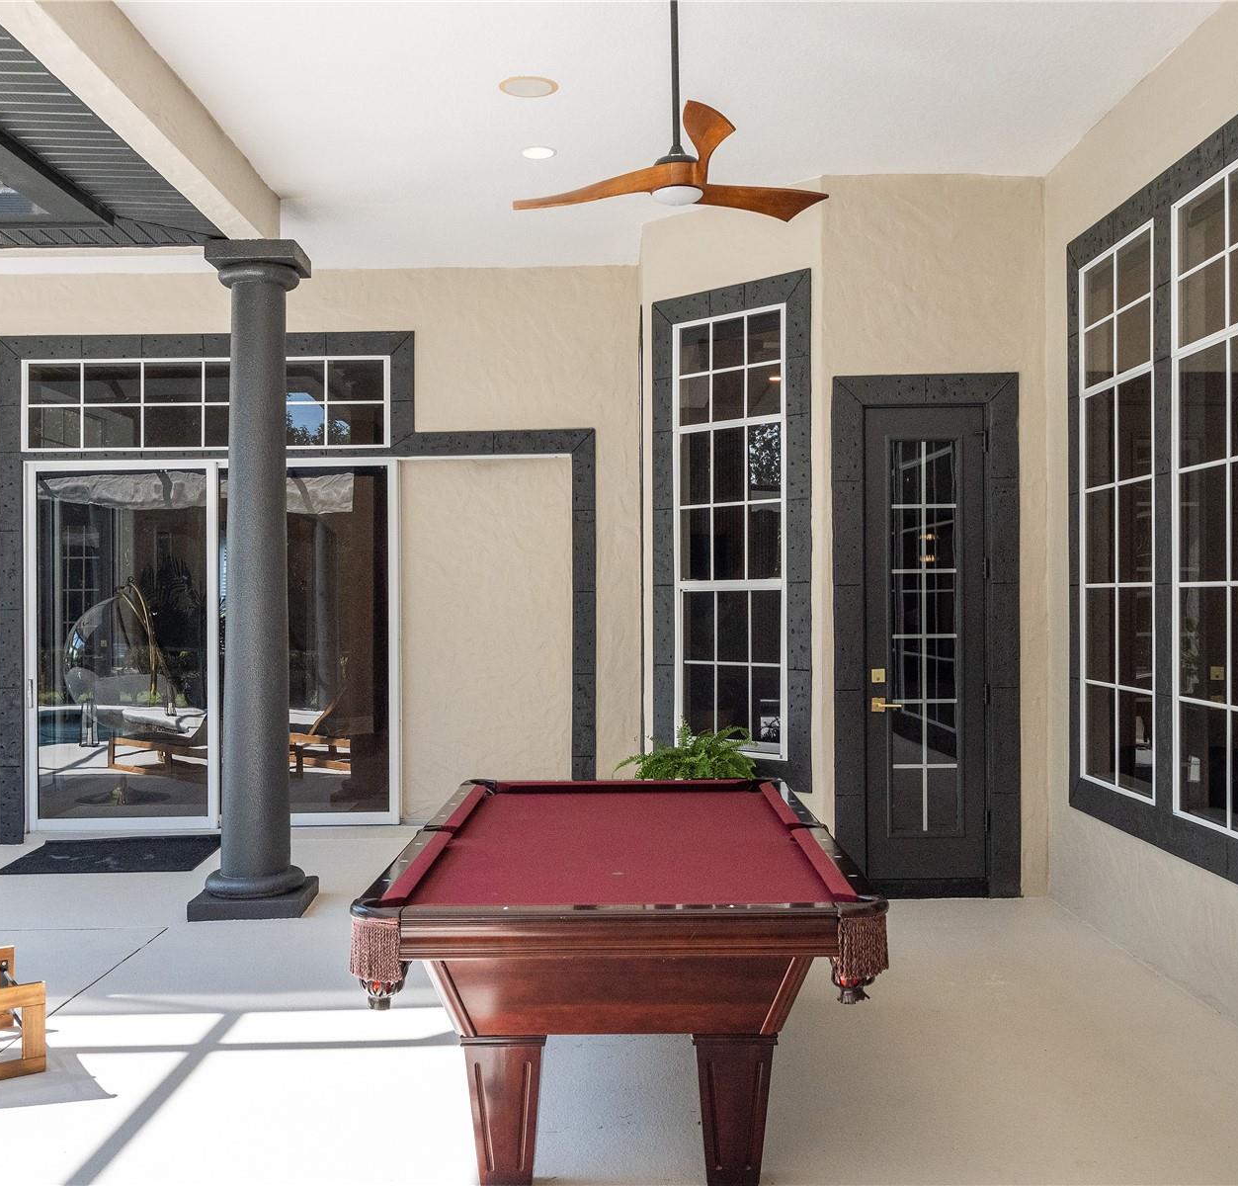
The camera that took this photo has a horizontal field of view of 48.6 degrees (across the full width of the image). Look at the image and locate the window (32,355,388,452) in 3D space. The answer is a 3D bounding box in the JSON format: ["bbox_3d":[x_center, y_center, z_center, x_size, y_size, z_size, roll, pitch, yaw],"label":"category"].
[{"bbox_3d":[-2.695,-1.240,8.960,2.400,0.605,0.100,0,0,-1],"label":"window"}]

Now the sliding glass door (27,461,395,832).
[{"bbox_3d":[-2.675,0.345,8.980,2.410,2.410,0.140,0,0,-1],"label":"sliding glass door"}]

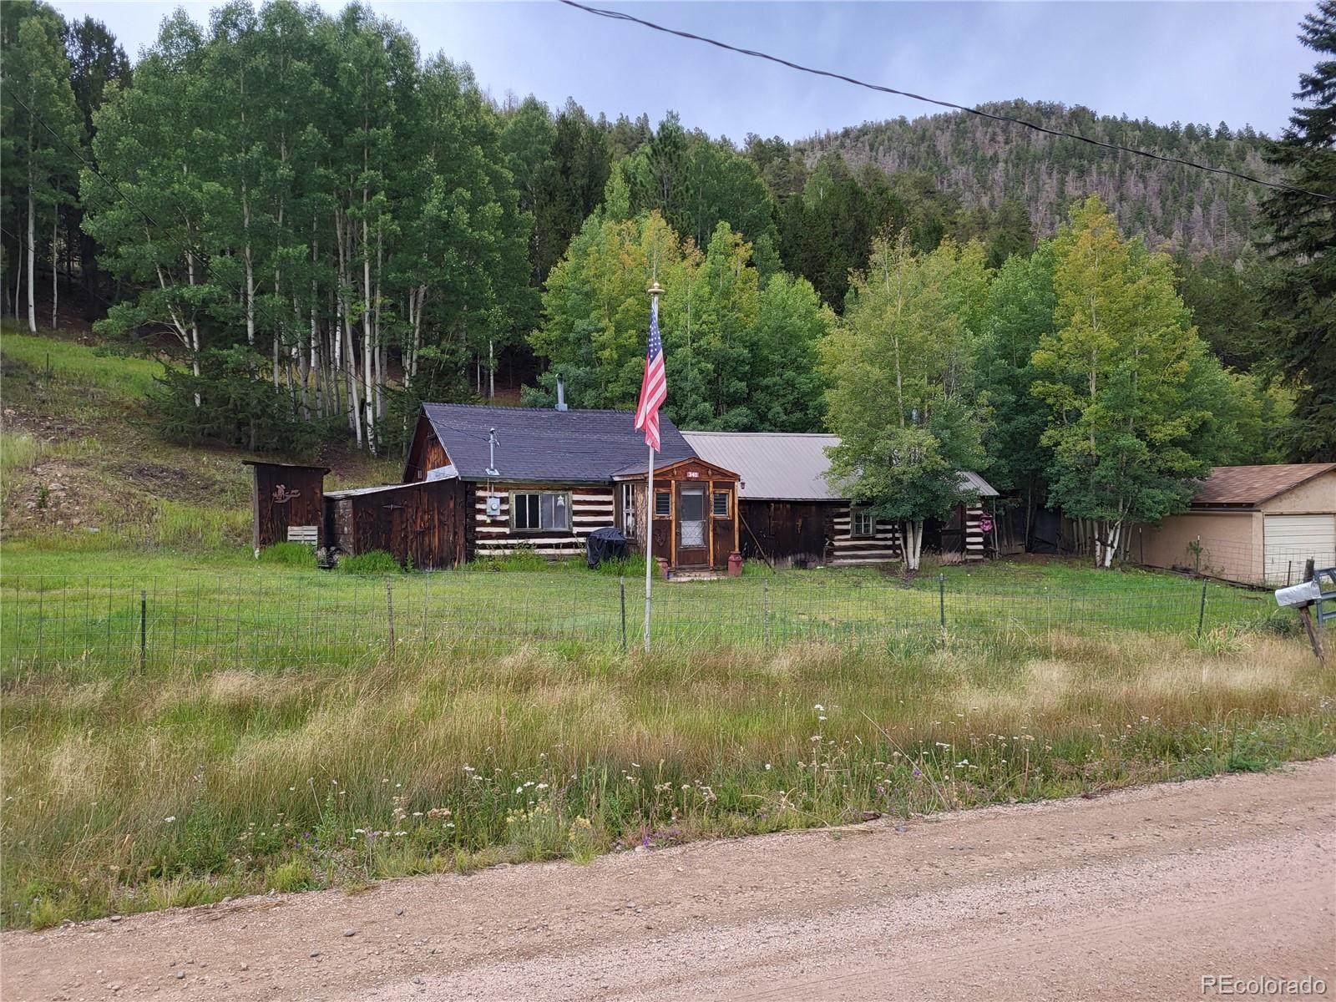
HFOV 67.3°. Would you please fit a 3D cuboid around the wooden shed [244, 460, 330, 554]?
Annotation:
[{"bbox_3d":[-9.500,0.190,25.200,1.900,2.350,1.800,0,0,-25],"label":"wooden shed"}]

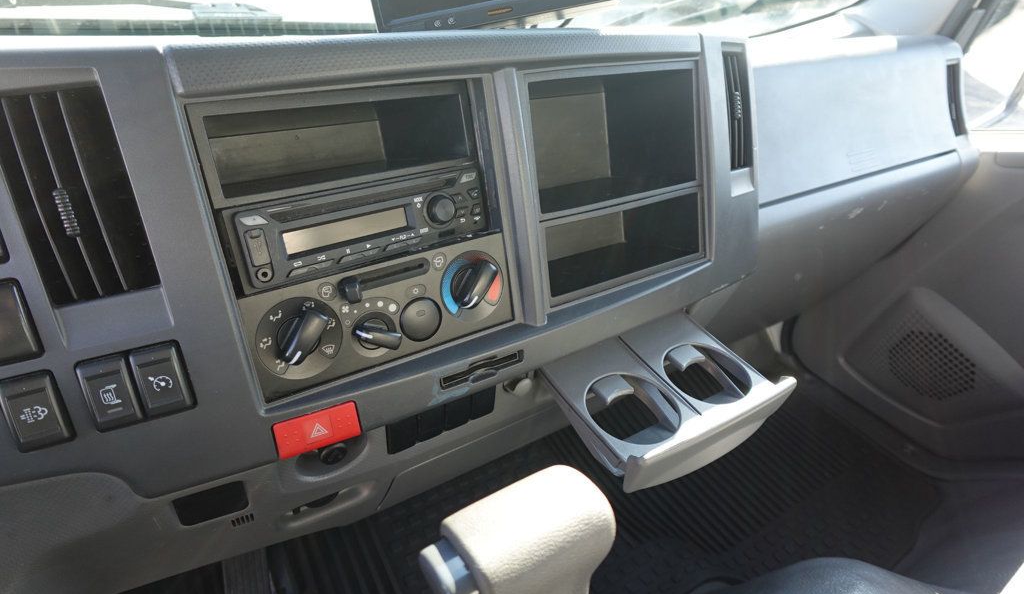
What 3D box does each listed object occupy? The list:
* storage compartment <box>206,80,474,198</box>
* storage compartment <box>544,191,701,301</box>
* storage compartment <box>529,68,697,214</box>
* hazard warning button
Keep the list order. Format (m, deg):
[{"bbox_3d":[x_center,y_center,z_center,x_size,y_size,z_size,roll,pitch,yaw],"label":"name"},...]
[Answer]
[{"bbox_3d":[-0.146,-0.116,0.436,0.171,0.048,0.155,-18,20,-29],"label":"storage compartment"},{"bbox_3d":[0.080,-0.061,0.569,0.189,0.060,0.108,-18,20,-29],"label":"storage compartment"},{"bbox_3d":[0.065,-0.150,0.545,0.187,0.101,0.118,-18,20,-29],"label":"storage compartment"},{"bbox_3d":[-0.134,0.088,0.390,0.054,0.025,0.014,-18,20,-29],"label":"hazard warning button"}]

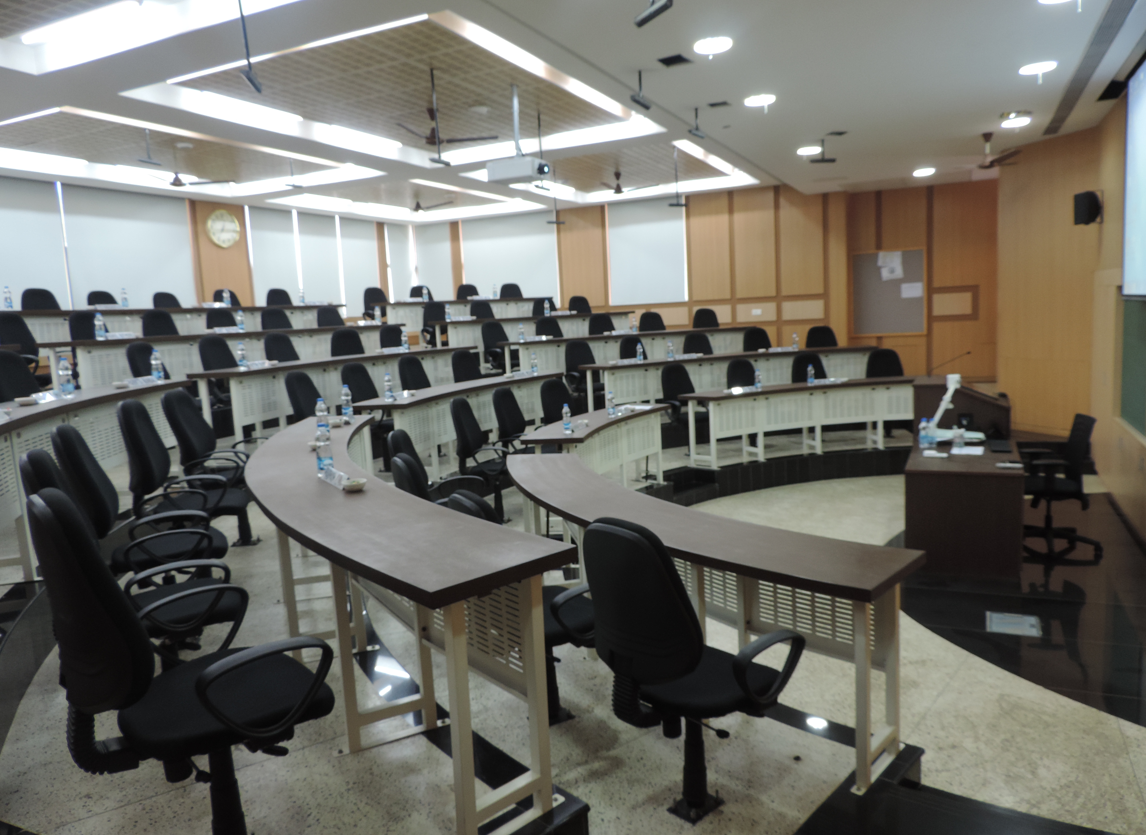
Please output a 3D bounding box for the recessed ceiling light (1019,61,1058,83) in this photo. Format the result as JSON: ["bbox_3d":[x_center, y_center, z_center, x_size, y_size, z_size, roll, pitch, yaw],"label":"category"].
[{"bbox_3d":[3.439,-2.558,5.873,0.270,0.070,0.270,1,8,26],"label":"recessed ceiling light"}]

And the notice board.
[{"bbox_3d":[4.945,-1.954,12.473,1.100,1.330,0.040,0,8,25],"label":"notice board"}]

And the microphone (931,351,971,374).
[{"bbox_3d":[3.606,-0.514,7.598,0.356,0.222,0.040,1,8,26],"label":"microphone"}]

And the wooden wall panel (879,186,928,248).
[{"bbox_3d":[4.893,-2.930,11.737,0.604,0.899,0.040,0,7,23],"label":"wooden wall panel"}]

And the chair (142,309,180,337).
[{"bbox_3d":[-4.293,-0.656,8.678,0.620,1.060,0.600,0,8,25],"label":"chair"}]

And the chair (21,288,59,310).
[{"bbox_3d":[-5.612,-0.896,8.695,0.620,1.060,0.600,0,8,24],"label":"chair"}]

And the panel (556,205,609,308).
[{"bbox_3d":[0.172,-2.861,14.096,0.980,1.750,0.060,0,8,25],"label":"panel"}]

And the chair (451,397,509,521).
[{"bbox_3d":[-0.614,0.357,6.652,0.620,1.060,0.600,-2,8,10],"label":"chair"}]

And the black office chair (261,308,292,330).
[{"bbox_3d":[-3.494,-0.849,9.846,0.600,1.032,0.600,2,9,34],"label":"black office chair"}]

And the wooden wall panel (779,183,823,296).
[{"bbox_3d":[3.615,-2.788,12.525,0.655,1.686,0.040,1,8,26],"label":"wooden wall panel"}]

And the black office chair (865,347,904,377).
[{"bbox_3d":[3.921,-0.296,9.804,0.600,1.040,0.630,-3,7,2],"label":"black office chair"}]

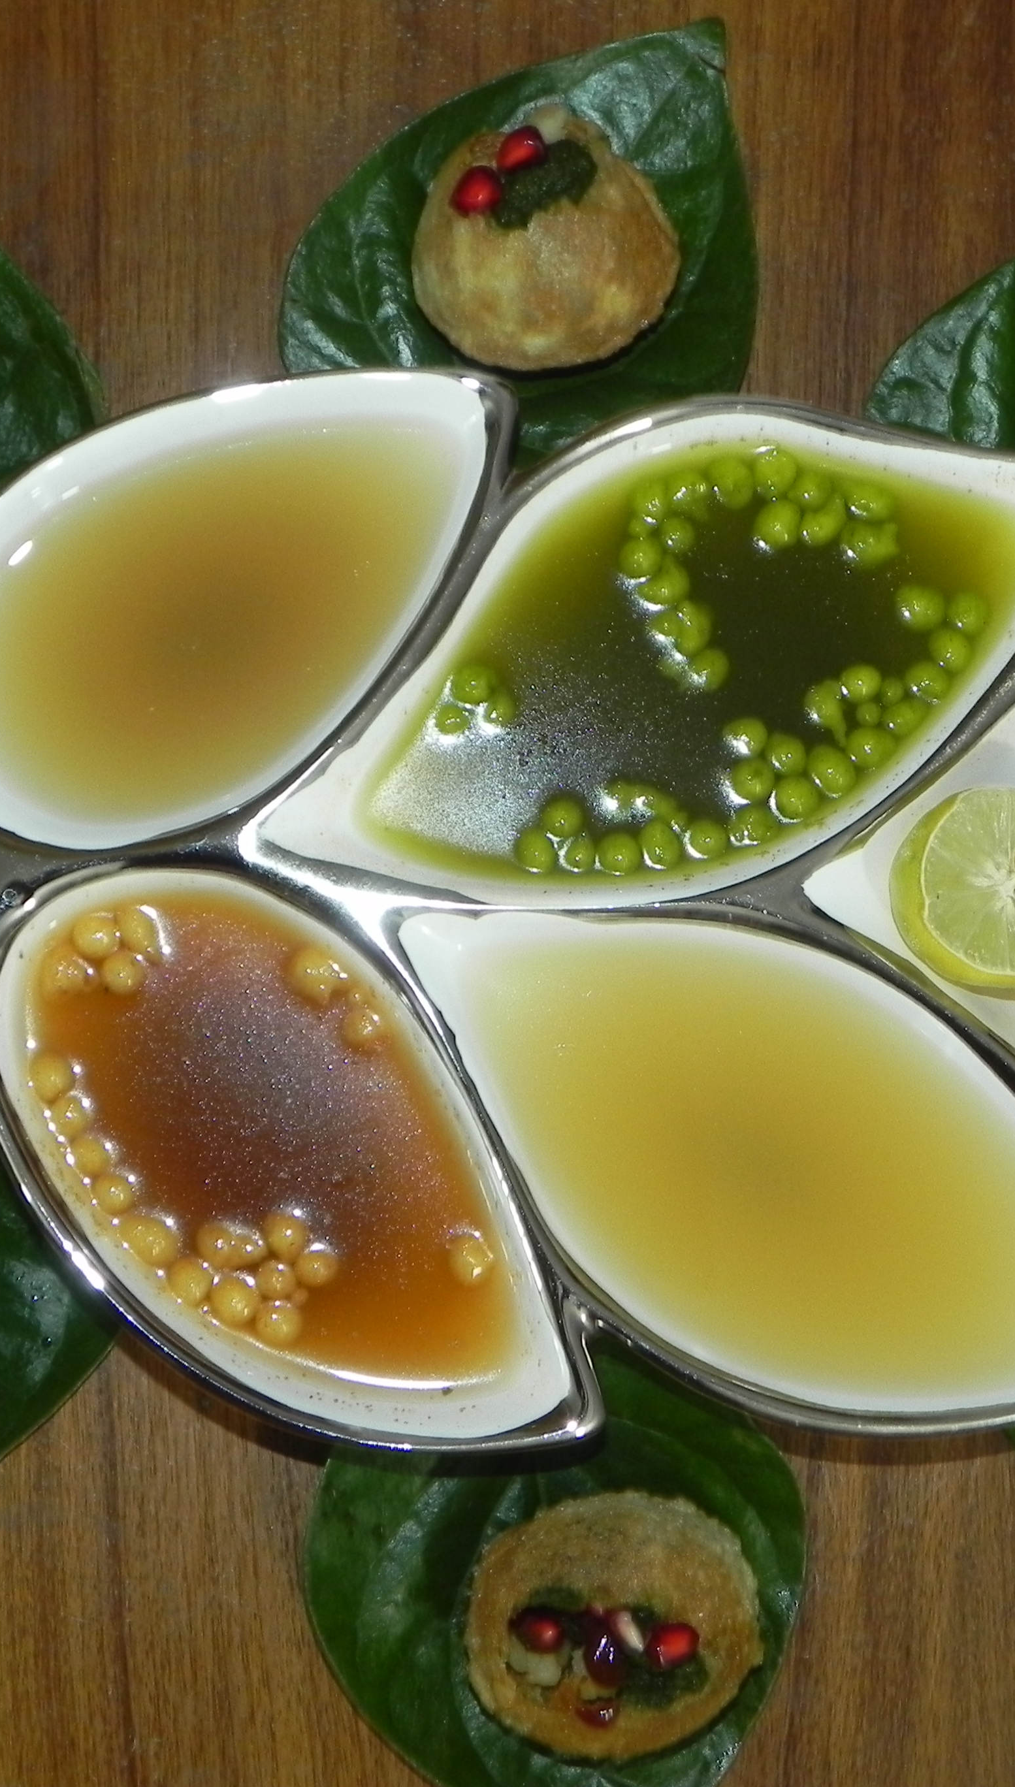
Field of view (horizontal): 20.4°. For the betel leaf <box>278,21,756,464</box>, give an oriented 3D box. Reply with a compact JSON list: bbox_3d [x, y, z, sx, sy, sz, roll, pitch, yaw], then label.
[{"bbox_3d":[0.011,-0.134,0.595,0.098,0.018,0.120,32,89,1],"label":"betel leaf"}]

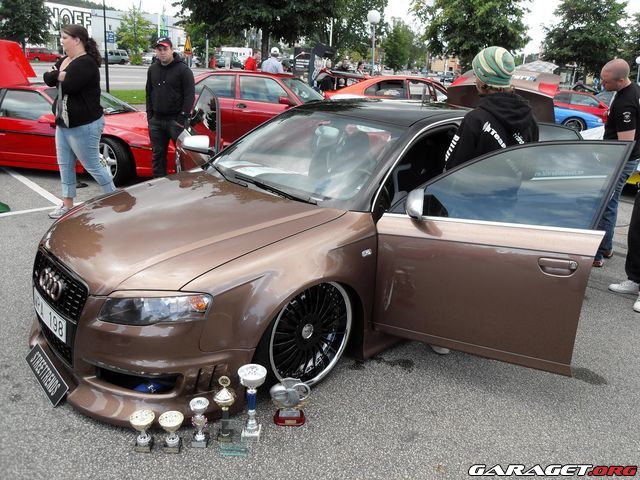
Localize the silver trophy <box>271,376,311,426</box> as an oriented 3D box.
[{"bbox_3d":[-0.135,0.732,2.379,0.178,0.224,0.095,1,19,-3],"label":"silver trophy"}]

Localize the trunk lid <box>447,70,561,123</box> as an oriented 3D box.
[{"bbox_3d":[1.706,-1.265,4.849,0.450,0.600,1.080,-15,25,-40],"label":"trunk lid"}]

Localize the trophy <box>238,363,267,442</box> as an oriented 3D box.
[{"bbox_3d":[-0.297,0.716,2.247,0.122,0.331,0.118,2,19,0],"label":"trophy"}]

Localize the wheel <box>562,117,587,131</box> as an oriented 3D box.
[{"bbox_3d":[6.170,-2.677,12.600,0.620,0.620,0.220,10,20,18],"label":"wheel"}]

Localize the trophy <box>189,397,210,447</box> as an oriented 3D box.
[{"bbox_3d":[-0.513,0.784,2.218,0.081,0.205,0.078,2,19,0],"label":"trophy"}]

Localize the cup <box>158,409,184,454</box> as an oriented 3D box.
[{"bbox_3d":[-0.627,0.810,2.182,0.105,0.180,0.105,1,19,-6],"label":"cup"}]

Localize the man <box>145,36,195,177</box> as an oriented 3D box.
[{"bbox_3d":[-1.590,-1.239,5.571,0.550,1.750,0.360,4,19,1],"label":"man"}]

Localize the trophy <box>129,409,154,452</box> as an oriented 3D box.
[{"bbox_3d":[-0.741,0.813,2.192,0.103,0.153,0.100,2,19,-1],"label":"trophy"}]

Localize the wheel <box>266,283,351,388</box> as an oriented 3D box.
[{"bbox_3d":[-0.101,0.448,2.645,0.565,0.565,0.220,-15,23,-41],"label":"wheel"}]

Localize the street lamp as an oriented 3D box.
[{"bbox_3d":[1.986,-6.517,18.908,0.480,3.500,0.480,3,19,-1],"label":"street lamp"}]

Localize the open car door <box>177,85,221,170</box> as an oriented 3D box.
[{"bbox_3d":[-1.015,-0.642,4.438,0.240,1.200,1.130,-5,20,-22],"label":"open car door"}]

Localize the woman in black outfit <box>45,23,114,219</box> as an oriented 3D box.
[{"bbox_3d":[-2.386,-1.138,5.166,0.650,1.740,0.550,-10,23,-34],"label":"woman in black outfit"}]

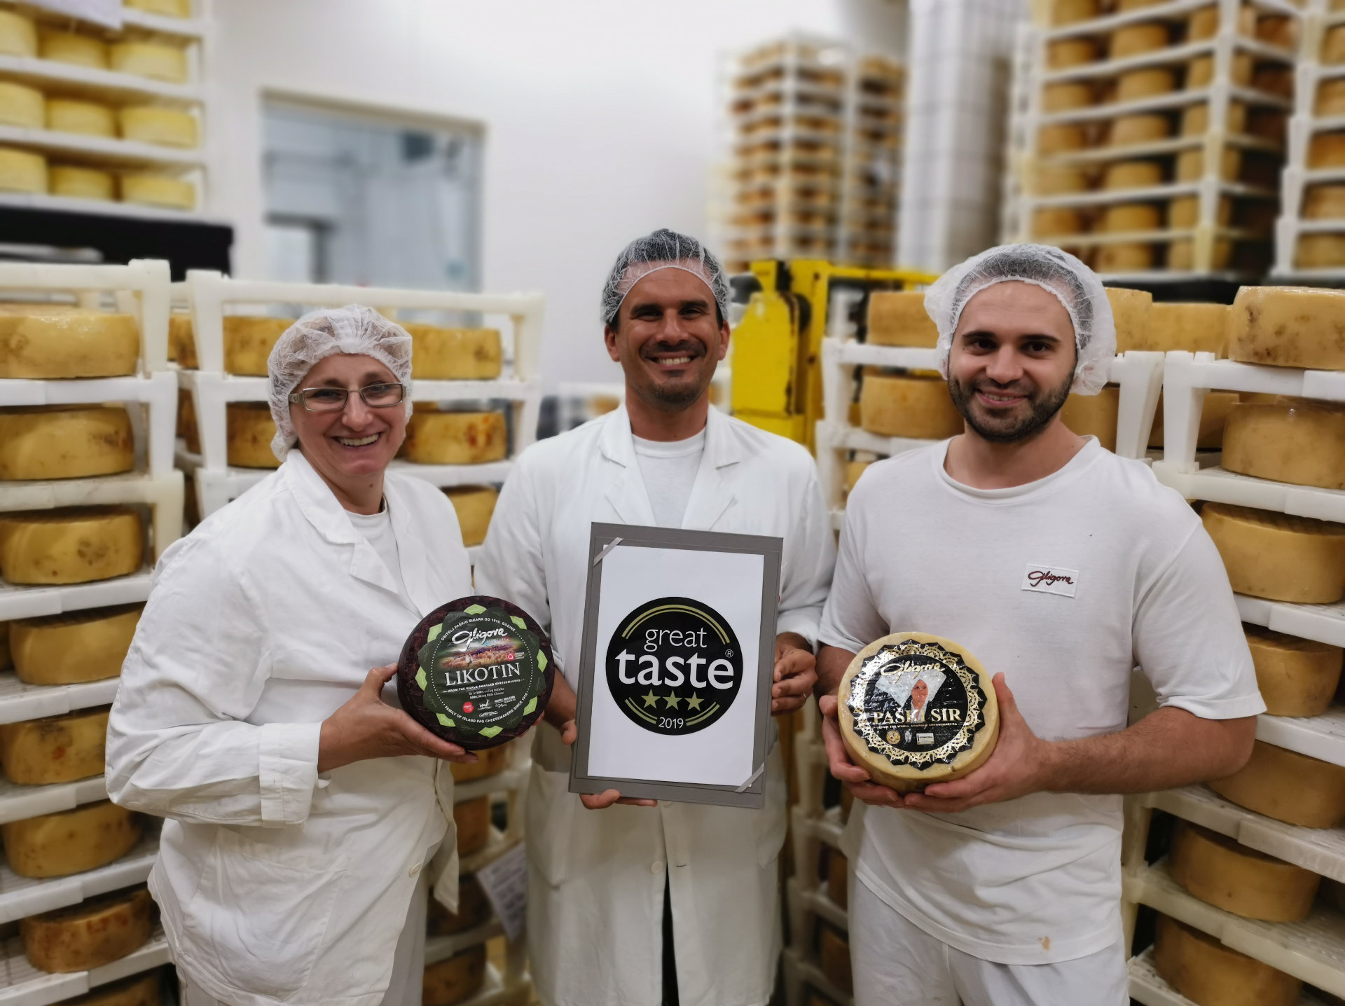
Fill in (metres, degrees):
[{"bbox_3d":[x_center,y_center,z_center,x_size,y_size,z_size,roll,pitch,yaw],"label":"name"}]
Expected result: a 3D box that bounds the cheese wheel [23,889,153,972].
[{"bbox_3d":[-0.904,0.639,1.627,0.174,0.082,0.174,2,10,0],"label":"cheese wheel"}]

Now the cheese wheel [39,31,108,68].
[{"bbox_3d":[-1.485,-1.095,2.594,0.174,0.089,0.174,-4,12,-29],"label":"cheese wheel"}]

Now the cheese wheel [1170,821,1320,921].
[{"bbox_3d":[0.836,0.521,1.536,0.182,0.088,0.182,8,12,30],"label":"cheese wheel"}]

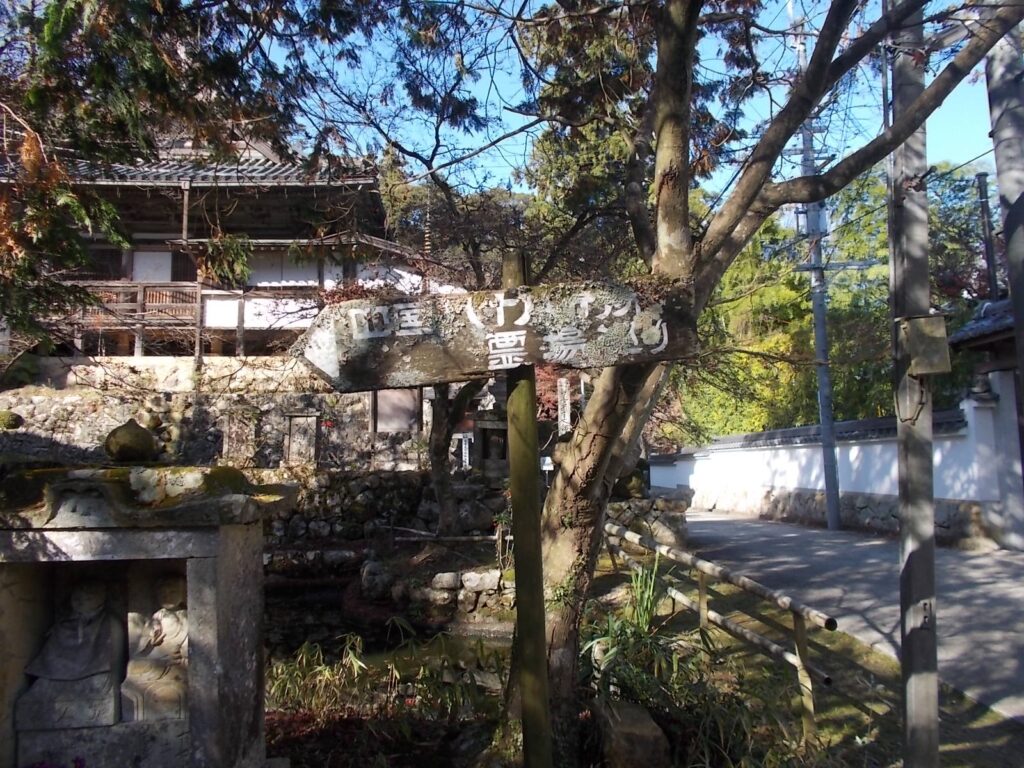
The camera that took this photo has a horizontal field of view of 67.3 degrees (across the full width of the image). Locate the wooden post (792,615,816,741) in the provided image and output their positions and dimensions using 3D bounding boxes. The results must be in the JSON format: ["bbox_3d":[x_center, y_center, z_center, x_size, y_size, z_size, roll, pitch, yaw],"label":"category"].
[{"bbox_3d":[1.625,1.627,4.264,0.075,0.701,0.075,-3,-7,0],"label":"wooden post"}]

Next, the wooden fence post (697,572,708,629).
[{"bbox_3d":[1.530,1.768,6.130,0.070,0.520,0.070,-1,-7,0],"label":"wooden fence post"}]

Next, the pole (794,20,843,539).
[{"bbox_3d":[7.471,-2.925,18.833,0.320,12.833,0.320,-1,-7,0],"label":"pole"}]

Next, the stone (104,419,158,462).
[{"bbox_3d":[-1.362,0.206,2.750,0.184,0.165,0.184,-1,-7,0],"label":"stone"}]

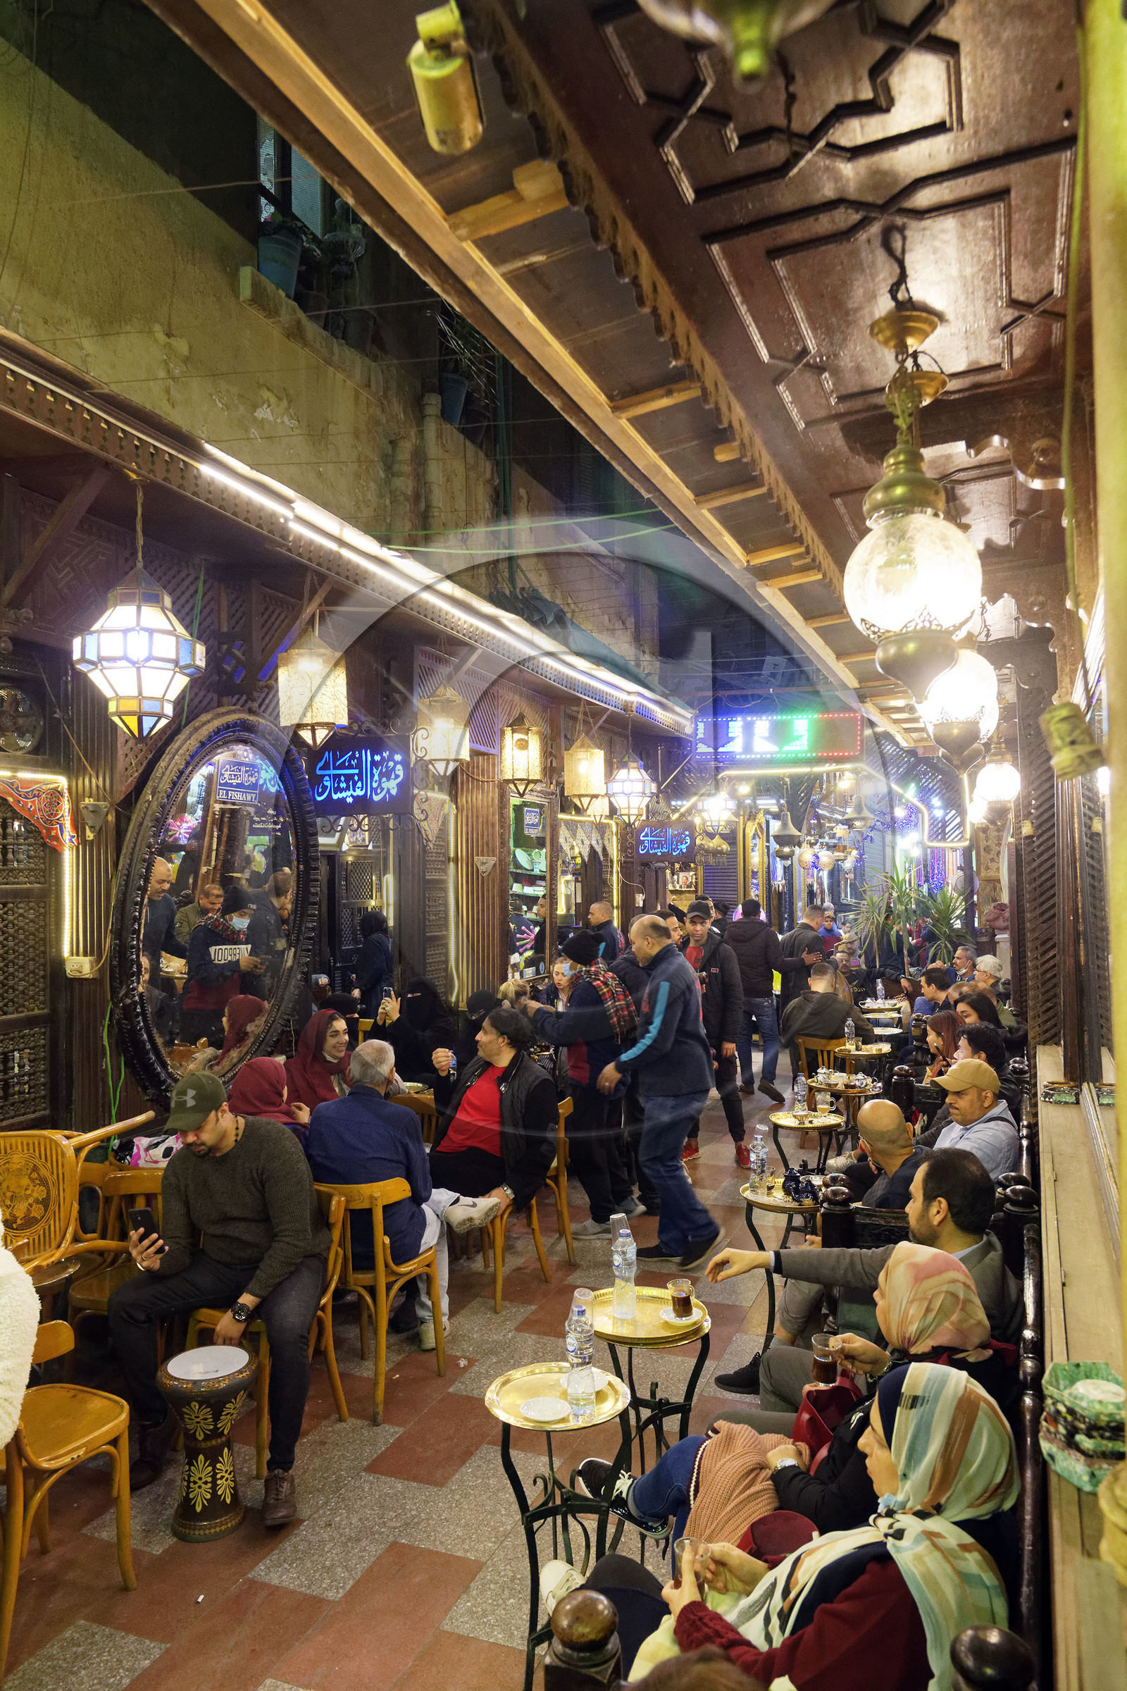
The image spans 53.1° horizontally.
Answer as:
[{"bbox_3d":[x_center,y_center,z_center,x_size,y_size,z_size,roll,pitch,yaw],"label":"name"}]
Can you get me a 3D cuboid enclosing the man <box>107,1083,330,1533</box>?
[{"bbox_3d":[-1.070,1.410,3.710,0.640,1.300,0.720,-1,0,27],"label":"man"}]

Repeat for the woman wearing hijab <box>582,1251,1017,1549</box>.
[{"bbox_3d":[0.490,1.432,2.480,0.900,1.220,0.540,-1,0,22],"label":"woman wearing hijab"}]

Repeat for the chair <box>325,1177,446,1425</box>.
[{"bbox_3d":[-0.716,1.635,4.285,0.440,0.840,0.510,-2,-3,24],"label":"chair"}]

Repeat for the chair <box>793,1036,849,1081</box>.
[{"bbox_3d":[1.928,1.716,8.134,0.430,0.840,0.480,-1,-2,19],"label":"chair"}]

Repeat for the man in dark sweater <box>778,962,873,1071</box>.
[{"bbox_3d":[1.760,1.418,7.600,0.610,1.290,0.780,0,0,13],"label":"man in dark sweater"}]

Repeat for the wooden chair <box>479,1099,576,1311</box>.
[{"bbox_3d":[-0.207,1.668,5.402,0.430,0.840,0.480,-2,-2,35],"label":"wooden chair"}]

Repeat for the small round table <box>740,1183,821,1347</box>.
[{"bbox_3d":[0.888,1.684,4.300,0.410,0.710,0.410,-1,-2,0],"label":"small round table"}]

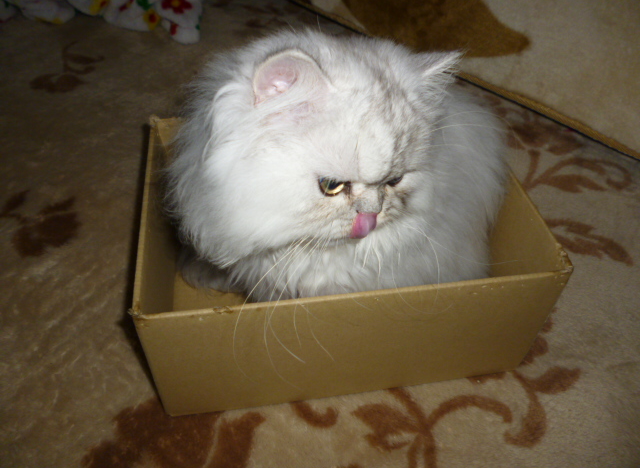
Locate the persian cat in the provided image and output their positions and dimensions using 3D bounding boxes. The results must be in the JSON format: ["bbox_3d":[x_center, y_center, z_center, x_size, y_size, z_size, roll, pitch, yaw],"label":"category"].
[{"bbox_3d":[0.012,-0.051,0.511,0.301,0.273,0.238,5,44,2],"label":"persian cat"}]

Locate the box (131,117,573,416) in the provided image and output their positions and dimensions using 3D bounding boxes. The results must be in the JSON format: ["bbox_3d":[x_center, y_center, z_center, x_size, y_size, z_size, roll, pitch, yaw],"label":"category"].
[{"bbox_3d":[0.011,0.007,0.549,0.350,0.157,0.267,-5,45,-8],"label":"box"}]

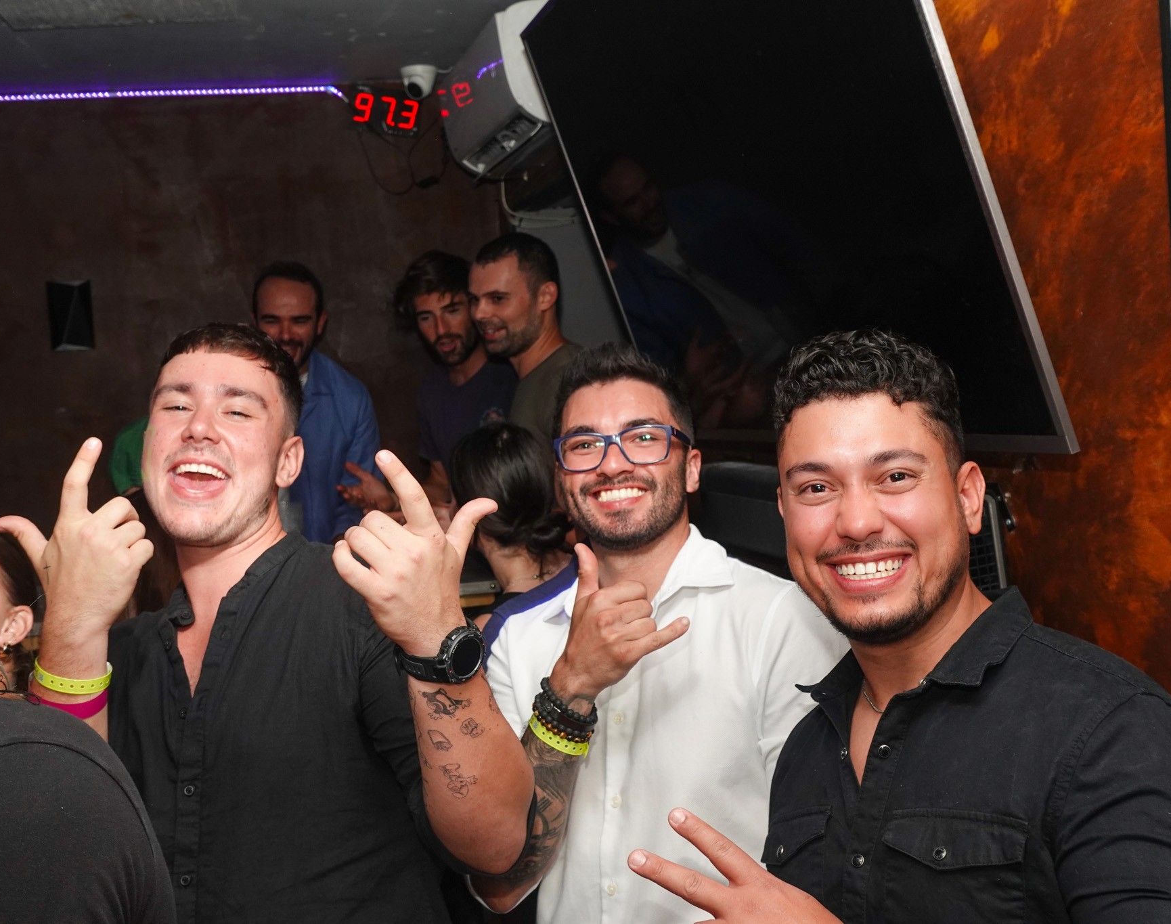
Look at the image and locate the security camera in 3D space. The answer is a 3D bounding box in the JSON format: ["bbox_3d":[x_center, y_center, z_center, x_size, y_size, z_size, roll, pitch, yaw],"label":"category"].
[{"bbox_3d":[-0.429,-0.977,3.880,0.095,0.084,0.095,-2,5,19],"label":"security camera"}]

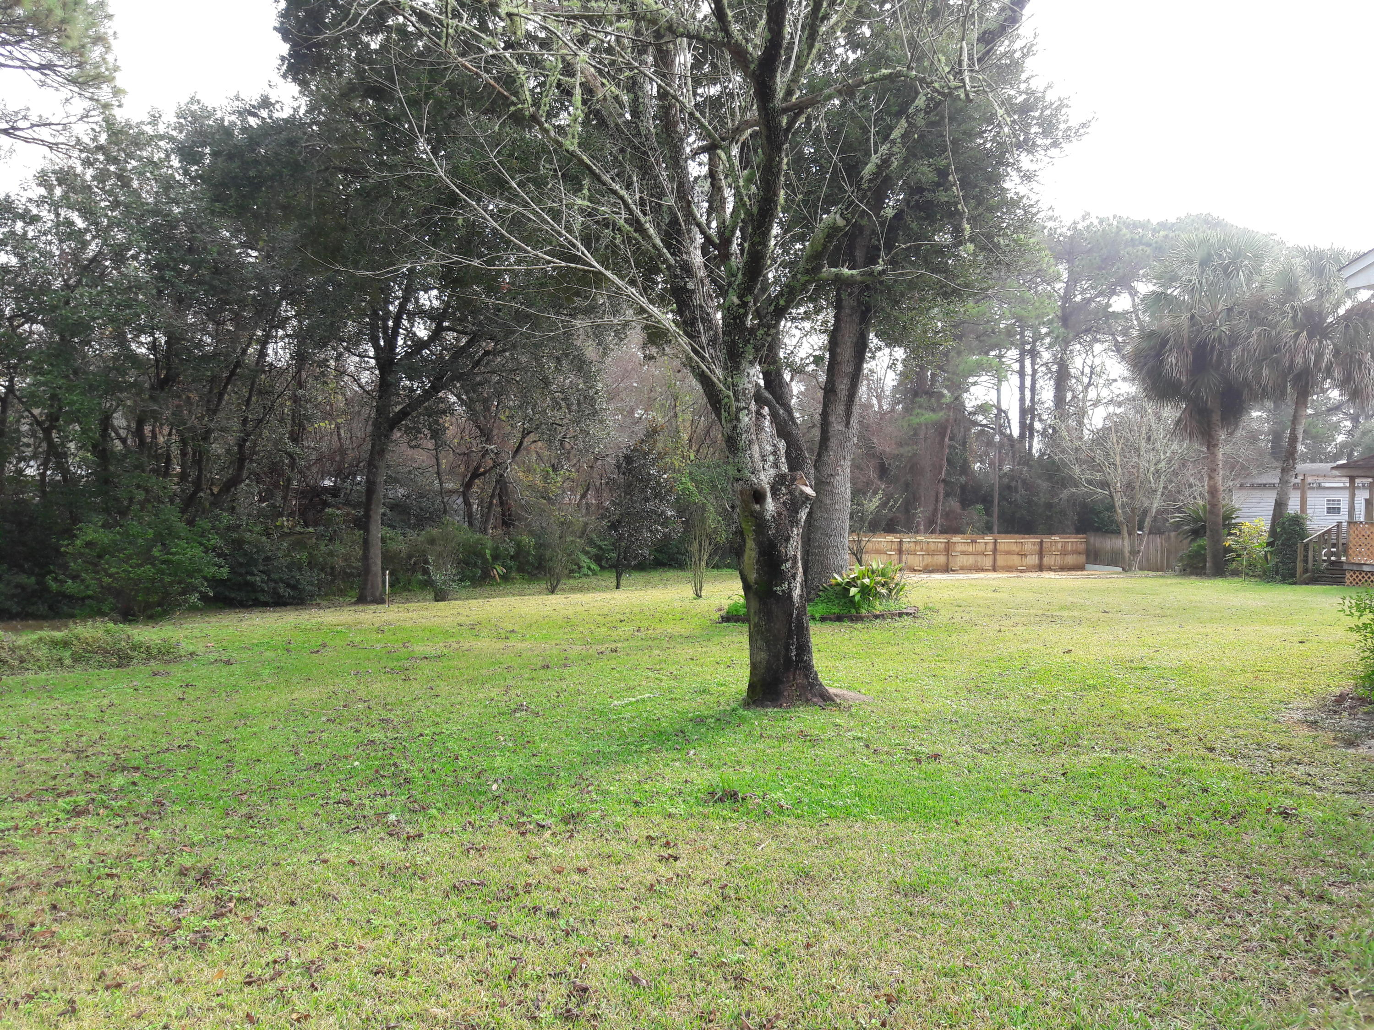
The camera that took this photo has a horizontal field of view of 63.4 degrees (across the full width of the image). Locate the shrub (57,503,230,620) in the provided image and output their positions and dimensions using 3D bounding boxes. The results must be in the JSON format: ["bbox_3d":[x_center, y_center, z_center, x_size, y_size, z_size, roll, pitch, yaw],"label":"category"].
[{"bbox_3d":[-8.571,0.756,17.400,2.660,1.760,2.260,0,0,0],"label":"shrub"}]

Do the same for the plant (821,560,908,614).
[{"bbox_3d":[3.041,1.252,19.200,1.490,0.910,1.340,0,0,0],"label":"plant"}]

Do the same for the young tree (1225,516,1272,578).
[{"bbox_3d":[14.345,0.850,28.400,1.140,1.530,1.090,0,0,0],"label":"young tree"}]

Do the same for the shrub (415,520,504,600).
[{"bbox_3d":[-4.423,0.866,21.600,1.680,1.510,1.510,0,0,0],"label":"shrub"}]

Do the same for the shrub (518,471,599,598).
[{"bbox_3d":[-2.689,0.325,23.200,1.590,2.590,1.510,0,0,0],"label":"shrub"}]

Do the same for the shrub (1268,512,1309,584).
[{"bbox_3d":[14.778,0.817,27.300,0.970,1.730,0.920,0,0,0],"label":"shrub"}]

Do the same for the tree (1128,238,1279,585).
[{"bbox_3d":[14.000,-3.048,30.200,4.050,9.450,4.050,0,0,0],"label":"tree"}]

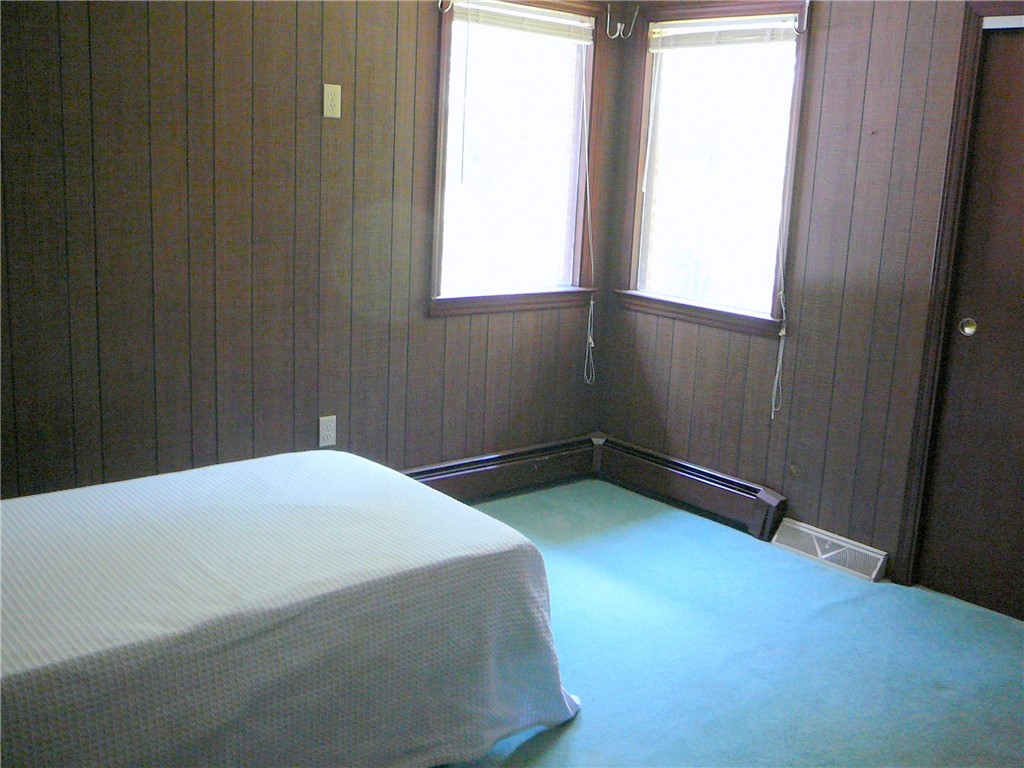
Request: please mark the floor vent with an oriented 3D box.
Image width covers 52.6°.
[{"bbox_3d":[1.208,0.633,3.983,0.065,0.104,0.460,-7,15,-39],"label":"floor vent"}]

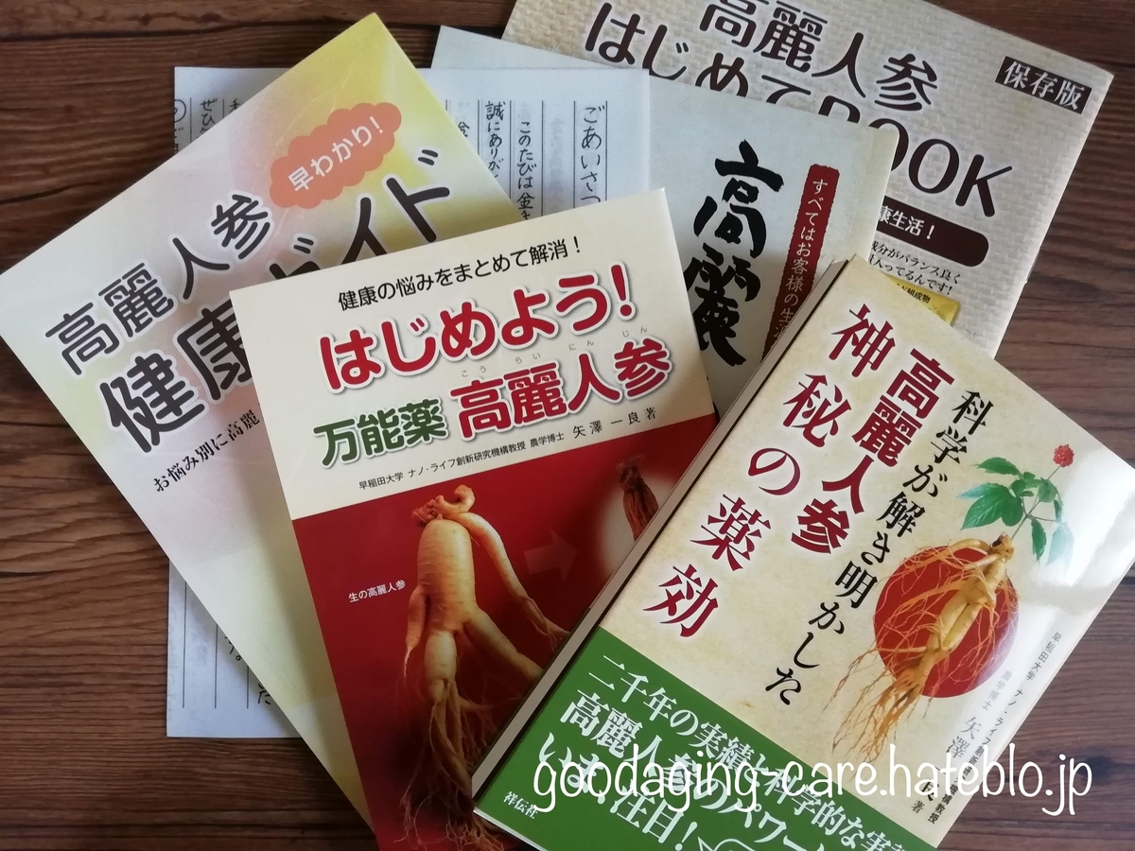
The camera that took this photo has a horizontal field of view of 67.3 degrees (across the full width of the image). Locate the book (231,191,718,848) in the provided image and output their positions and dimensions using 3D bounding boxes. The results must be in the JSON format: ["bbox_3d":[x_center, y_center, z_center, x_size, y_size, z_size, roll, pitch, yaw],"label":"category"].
[{"bbox_3d":[-0.012,0.037,0.257,0.128,0.010,0.187,-14,94,-3],"label":"book"}]

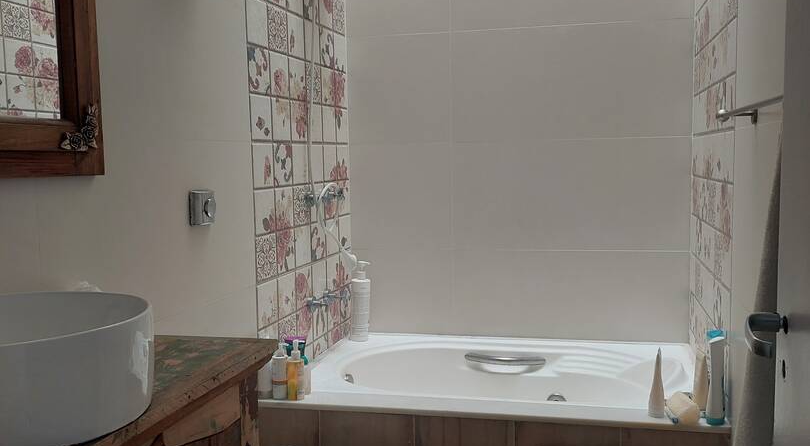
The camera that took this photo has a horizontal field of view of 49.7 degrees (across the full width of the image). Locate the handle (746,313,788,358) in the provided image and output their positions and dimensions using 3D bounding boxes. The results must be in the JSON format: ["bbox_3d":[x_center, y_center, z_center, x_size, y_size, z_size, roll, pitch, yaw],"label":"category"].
[{"bbox_3d":[0.520,0.156,1.238,0.060,0.035,0.110,0,5,13],"label":"handle"}]

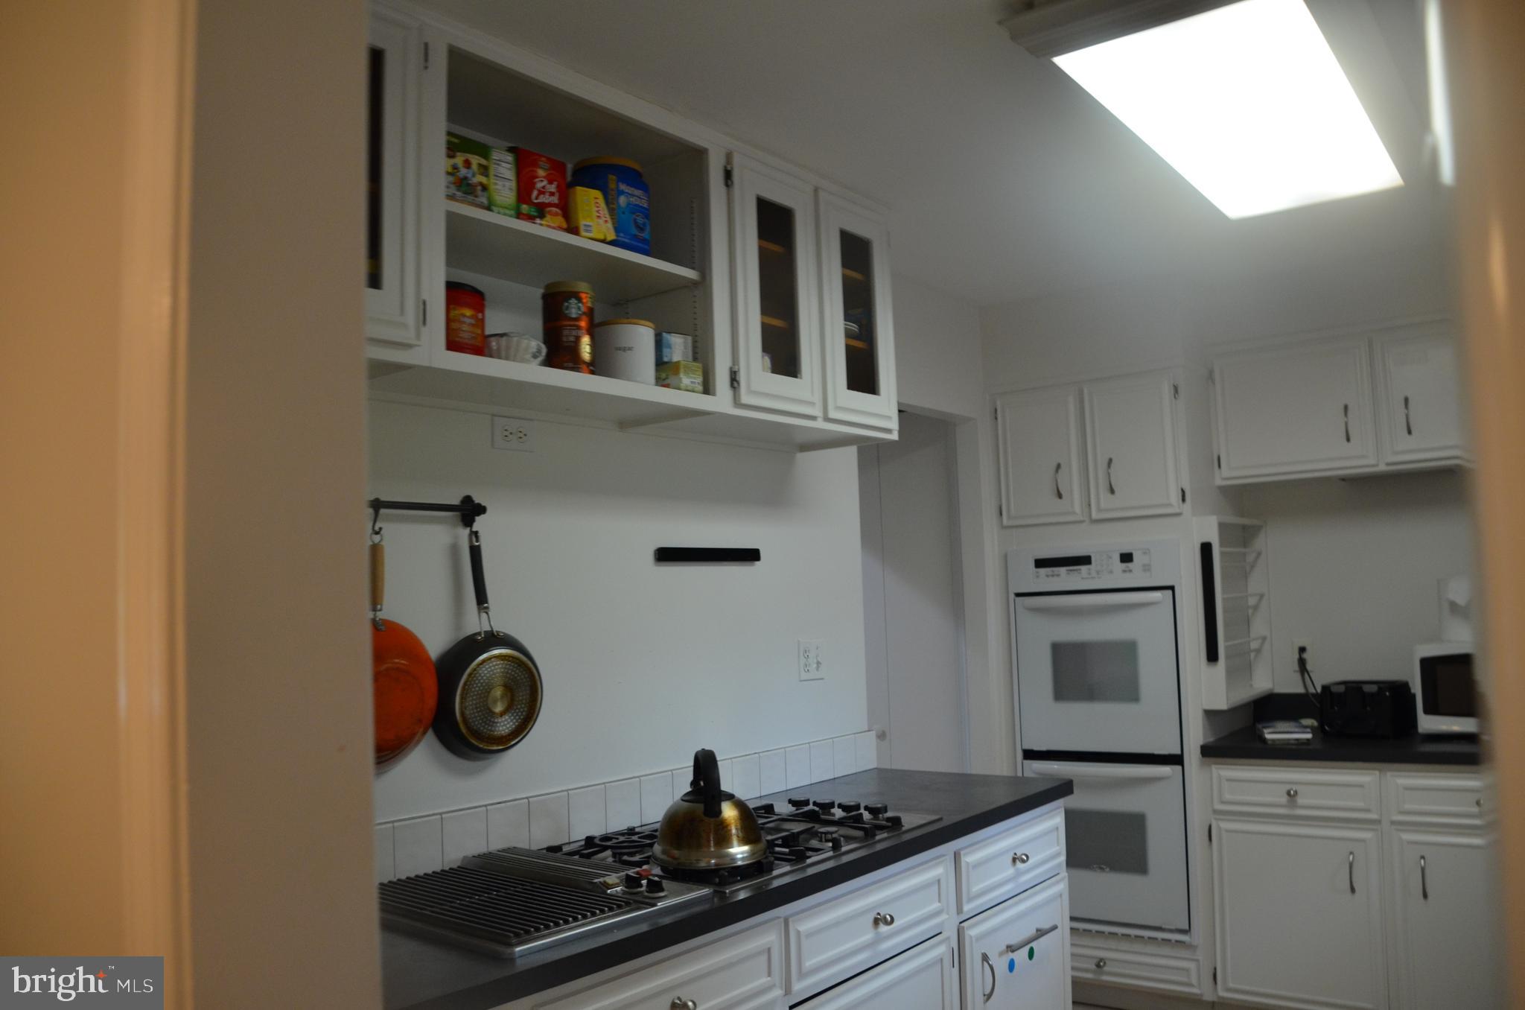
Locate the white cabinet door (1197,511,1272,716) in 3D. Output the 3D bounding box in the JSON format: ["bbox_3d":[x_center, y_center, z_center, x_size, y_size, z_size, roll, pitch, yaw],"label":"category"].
[{"bbox_3d":[1.565,0.346,3.745,0.080,0.600,0.560,-6,-6,39],"label":"white cabinet door"}]

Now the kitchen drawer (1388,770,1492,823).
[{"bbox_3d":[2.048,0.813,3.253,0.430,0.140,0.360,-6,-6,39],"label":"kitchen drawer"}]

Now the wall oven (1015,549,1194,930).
[{"bbox_3d":[1.276,0.790,4.022,0.615,1.305,0.580,-6,-6,38],"label":"wall oven"}]

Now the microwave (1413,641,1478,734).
[{"bbox_3d":[2.290,0.560,3.465,0.480,0.285,0.360,-6,-6,38],"label":"microwave"}]

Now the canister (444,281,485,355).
[{"bbox_3d":[-0.586,-0.316,2.086,0.150,0.150,0.150,-6,-6,38],"label":"canister"}]

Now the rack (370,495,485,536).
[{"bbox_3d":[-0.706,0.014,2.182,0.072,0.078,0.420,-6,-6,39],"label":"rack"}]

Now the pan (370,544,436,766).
[{"bbox_3d":[-0.711,0.265,2.091,0.055,0.425,0.272,-6,-6,38],"label":"pan"}]

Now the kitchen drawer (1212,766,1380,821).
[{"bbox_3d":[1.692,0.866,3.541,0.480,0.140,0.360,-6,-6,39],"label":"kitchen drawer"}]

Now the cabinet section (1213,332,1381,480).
[{"bbox_3d":[1.780,-0.300,3.775,0.510,0.450,0.320,-6,-6,39],"label":"cabinet section"}]

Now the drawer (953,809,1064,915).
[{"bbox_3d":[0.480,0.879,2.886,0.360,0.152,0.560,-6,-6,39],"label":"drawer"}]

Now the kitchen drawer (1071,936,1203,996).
[{"bbox_3d":[1.279,1.524,3.951,0.620,0.127,0.450,-6,-6,38],"label":"kitchen drawer"}]

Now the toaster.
[{"bbox_3d":[1.974,0.649,3.696,0.225,0.178,0.260,-7,-7,44],"label":"toaster"}]

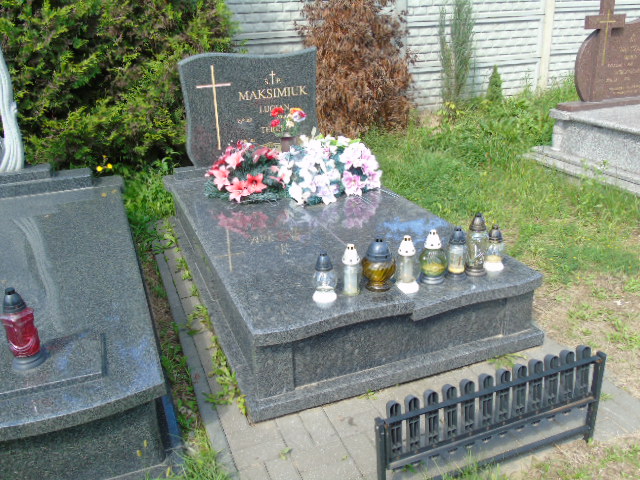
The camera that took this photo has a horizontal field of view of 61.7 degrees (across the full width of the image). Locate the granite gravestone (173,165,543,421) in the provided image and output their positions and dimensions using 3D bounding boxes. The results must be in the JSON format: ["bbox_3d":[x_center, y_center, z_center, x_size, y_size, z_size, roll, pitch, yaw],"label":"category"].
[{"bbox_3d":[-0.070,-0.012,3.278,1.420,0.410,2.500,-9,23,-21],"label":"granite gravestone"}]

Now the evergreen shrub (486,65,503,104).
[{"bbox_3d":[2.098,-1.836,6.362,0.190,0.458,0.190,-9,23,-21],"label":"evergreen shrub"}]

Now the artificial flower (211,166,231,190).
[{"bbox_3d":[-0.654,-0.405,3.527,0.130,0.150,0.110,7,23,17],"label":"artificial flower"}]

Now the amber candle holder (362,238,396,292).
[{"bbox_3d":[0.257,0.098,2.261,0.135,0.228,0.135,0,22,0],"label":"amber candle holder"}]

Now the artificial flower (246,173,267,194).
[{"bbox_3d":[-0.418,-0.372,3.528,0.130,0.135,0.100,-3,22,-6],"label":"artificial flower"}]

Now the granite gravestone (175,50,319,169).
[{"bbox_3d":[-0.515,-1.010,4.087,1.050,0.835,0.090,-9,23,-20],"label":"granite gravestone"}]

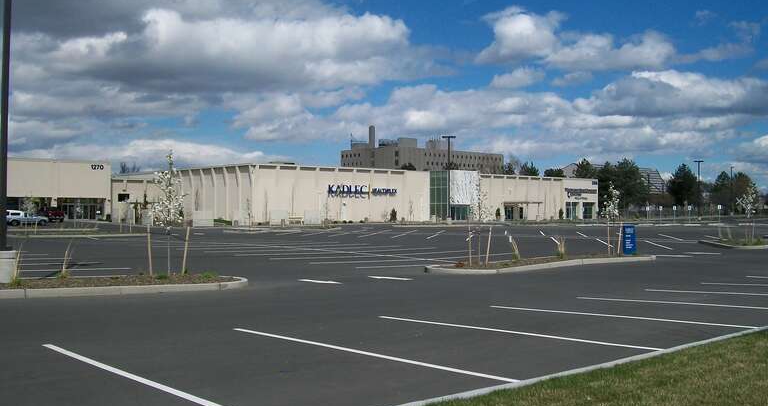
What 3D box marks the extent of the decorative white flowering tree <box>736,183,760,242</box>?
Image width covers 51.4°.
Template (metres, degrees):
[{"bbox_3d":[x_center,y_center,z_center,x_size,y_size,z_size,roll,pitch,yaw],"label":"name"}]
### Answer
[{"bbox_3d":[17.114,0.493,37.500,1.100,2.850,1.100,0,-1,25],"label":"decorative white flowering tree"}]

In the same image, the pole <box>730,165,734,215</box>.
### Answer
[{"bbox_3d":[69.813,-2.504,160.000,0.800,10.100,0.600,0,-1,24],"label":"pole"}]

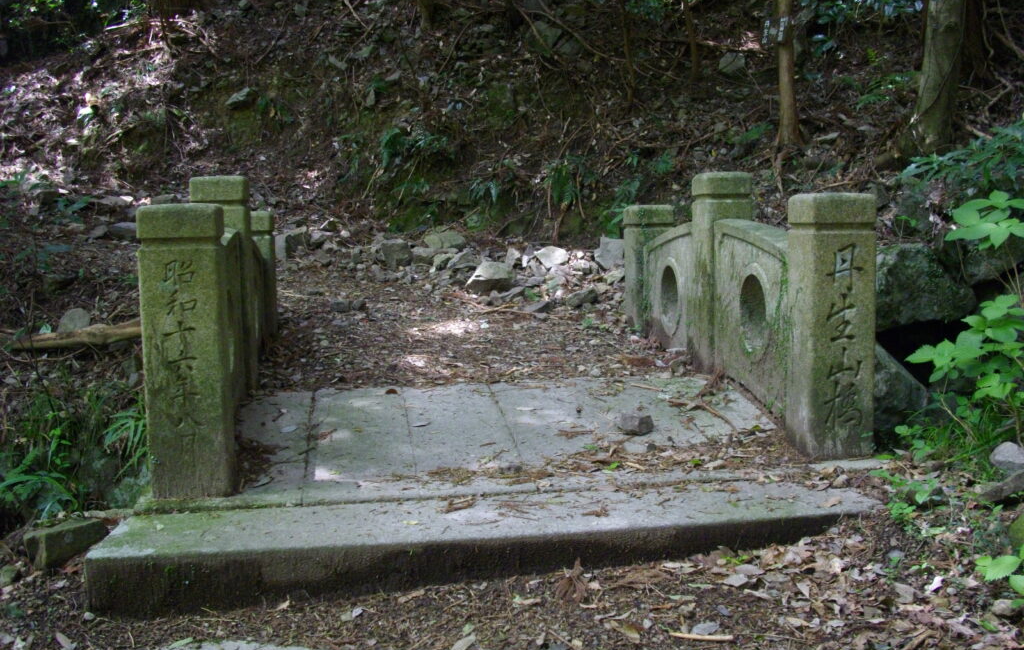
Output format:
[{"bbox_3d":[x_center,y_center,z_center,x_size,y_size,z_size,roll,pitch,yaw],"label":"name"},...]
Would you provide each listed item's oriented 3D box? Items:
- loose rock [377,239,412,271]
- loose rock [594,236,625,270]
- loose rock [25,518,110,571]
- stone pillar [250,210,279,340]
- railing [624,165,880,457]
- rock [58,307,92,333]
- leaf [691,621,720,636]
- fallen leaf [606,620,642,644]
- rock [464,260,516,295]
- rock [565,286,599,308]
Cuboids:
[{"bbox_3d":[-0.959,-0.576,8.936,0.282,0.235,0.240,-2,6,-6],"label":"loose rock"},{"bbox_3d":[0.820,-0.592,8.933,0.283,0.267,0.220,-1,6,5],"label":"loose rock"},{"bbox_3d":[-1.464,0.718,3.595,0.245,0.120,0.130,-5,8,-26],"label":"loose rock"},{"bbox_3d":[-1.480,-0.259,6.236,0.240,0.758,0.240,-2,6,-8],"label":"stone pillar"},{"bbox_3d":[1.009,-0.182,5.332,0.240,1.114,2.758,-2,6,-8],"label":"railing"},{"bbox_3d":[-2.736,-0.019,6.859,0.205,0.175,0.170,-3,6,-22],"label":"rock"},{"bbox_3d":[0.543,0.854,3.073,0.085,0.020,0.060,0,7,9],"label":"leaf"},{"bbox_3d":[0.312,0.857,3.060,0.110,0.025,0.065,3,8,30],"label":"fallen leaf"},{"bbox_3d":[-0.171,-0.360,8.304,0.364,0.233,0.280,-1,6,-1],"label":"rock"},{"bbox_3d":[0.429,-0.170,6.758,0.210,0.125,0.140,-2,7,-6],"label":"rock"}]

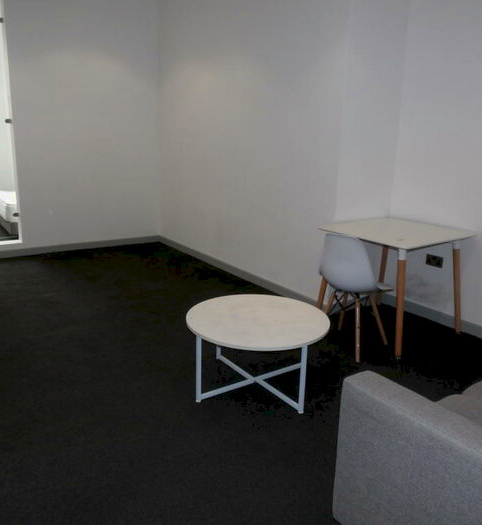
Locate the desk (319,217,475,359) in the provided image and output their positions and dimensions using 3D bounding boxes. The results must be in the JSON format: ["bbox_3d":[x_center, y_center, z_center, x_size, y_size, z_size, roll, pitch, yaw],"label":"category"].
[{"bbox_3d":[1.116,0.135,3.613,0.885,0.760,0.865,-9,18,-35],"label":"desk"}]

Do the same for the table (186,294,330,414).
[{"bbox_3d":[0.090,0.506,2.789,0.805,0.410,0.805,1,15,0],"label":"table"}]

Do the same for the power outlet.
[{"bbox_3d":[1.516,-0.014,3.814,0.012,0.086,0.146,-8,17,-33],"label":"power outlet"}]

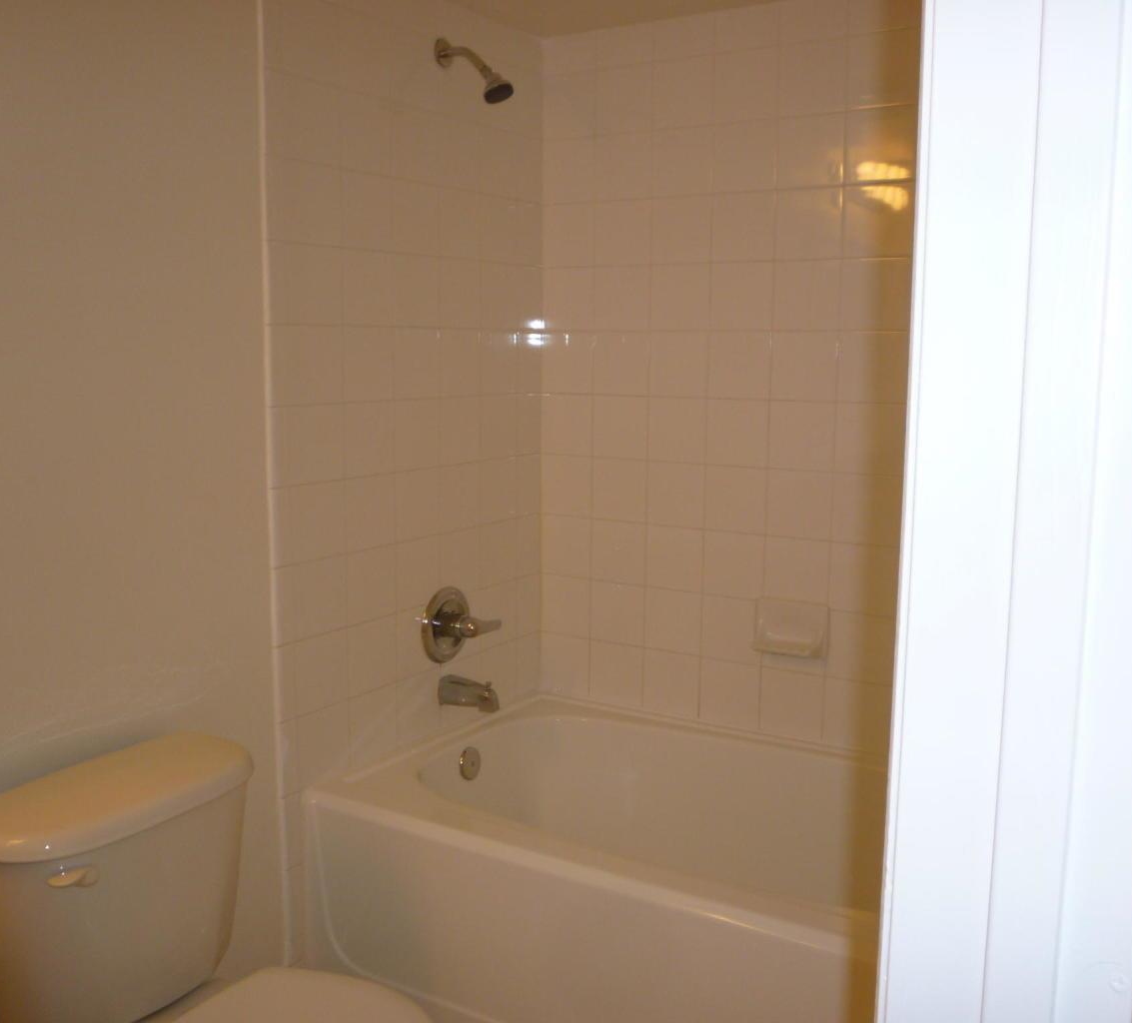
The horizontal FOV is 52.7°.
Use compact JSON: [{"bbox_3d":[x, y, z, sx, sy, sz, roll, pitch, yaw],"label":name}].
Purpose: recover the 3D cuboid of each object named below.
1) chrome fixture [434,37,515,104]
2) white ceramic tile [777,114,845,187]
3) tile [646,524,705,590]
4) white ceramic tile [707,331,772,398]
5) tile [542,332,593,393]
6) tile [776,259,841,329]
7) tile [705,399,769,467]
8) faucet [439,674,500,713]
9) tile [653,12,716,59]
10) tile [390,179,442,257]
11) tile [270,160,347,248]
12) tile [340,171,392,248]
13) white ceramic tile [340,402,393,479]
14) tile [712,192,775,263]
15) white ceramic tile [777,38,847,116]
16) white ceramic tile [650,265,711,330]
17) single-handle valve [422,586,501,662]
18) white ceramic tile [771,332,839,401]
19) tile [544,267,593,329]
[{"bbox_3d":[-0.189,-0.938,2.409,0.178,0.139,0.068,6,10,32],"label":"chrome fixture"},{"bbox_3d":[0.530,-0.778,2.467,0.152,0.152,0.009,5,9,32],"label":"white ceramic tile"},{"bbox_3d":[0.262,0.111,2.731,0.151,0.151,0.010,6,10,32],"label":"tile"},{"bbox_3d":[0.394,-0.331,2.583,0.152,0.152,0.010,6,10,32],"label":"white ceramic tile"},{"bbox_3d":[0.006,-0.369,2.825,0.151,0.152,0.010,6,10,32],"label":"tile"},{"bbox_3d":[0.526,-0.471,2.498,0.152,0.152,0.009,6,10,32],"label":"tile"},{"bbox_3d":[0.394,-0.179,2.623,0.152,0.152,0.009,6,10,32],"label":"tile"},{"bbox_3d":[-0.221,0.419,2.619,0.140,0.065,0.055,6,10,32],"label":"faucet"},{"bbox_3d":[0.271,-1.065,2.562,0.151,0.081,0.010,6,10,32],"label":"tile"},{"bbox_3d":[-0.324,-0.621,2.420,0.010,0.151,0.150,6,10,32],"label":"tile"},{"bbox_3d":[-0.496,-0.584,2.153,0.010,0.151,0.185,6,10,32],"label":"tile"},{"bbox_3d":[-0.404,-0.606,2.300,0.008,0.152,0.152,5,9,32],"label":"tile"},{"bbox_3d":[-0.407,-0.149,2.349,0.010,0.152,0.152,6,10,32],"label":"white ceramic tile"},{"bbox_3d":[0.398,-0.634,2.554,0.151,0.151,0.010,5,9,32],"label":"tile"},{"bbox_3d":[0.531,-0.928,2.440,0.152,0.152,0.008,5,9,32],"label":"white ceramic tile"},{"bbox_3d":[0.268,-0.497,2.672,0.152,0.152,0.009,5,9,32],"label":"white ceramic tile"},{"bbox_3d":[-0.234,0.262,2.602,0.085,0.175,0.196,5,9,32],"label":"single-handle valve"},{"bbox_3d":[0.527,-0.320,2.531,0.152,0.152,0.009,5,9,32],"label":"white ceramic tile"},{"bbox_3d":[0.007,-0.519,2.815,0.151,0.151,0.010,5,9,32],"label":"tile"}]

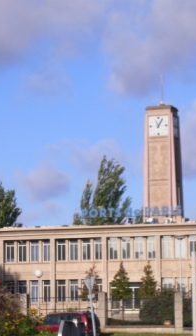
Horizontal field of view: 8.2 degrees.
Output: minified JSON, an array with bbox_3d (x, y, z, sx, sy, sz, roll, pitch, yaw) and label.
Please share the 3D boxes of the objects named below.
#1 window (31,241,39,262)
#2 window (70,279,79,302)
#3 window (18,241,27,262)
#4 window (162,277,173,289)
[{"bbox_3d":[-5.990,7.843,128.990,0.930,2.127,0.160,-2,-7,15],"label":"window"},{"bbox_3d":[-2.042,10.645,117.333,0.800,1.890,0.200,-3,-6,19],"label":"window"},{"bbox_3d":[-7.437,8.278,134.392,0.870,2.154,0.180,-3,-7,18],"label":"window"},{"bbox_3d":[6.607,11.496,129.375,0.907,2.039,0.180,-3,-7,18],"label":"window"}]

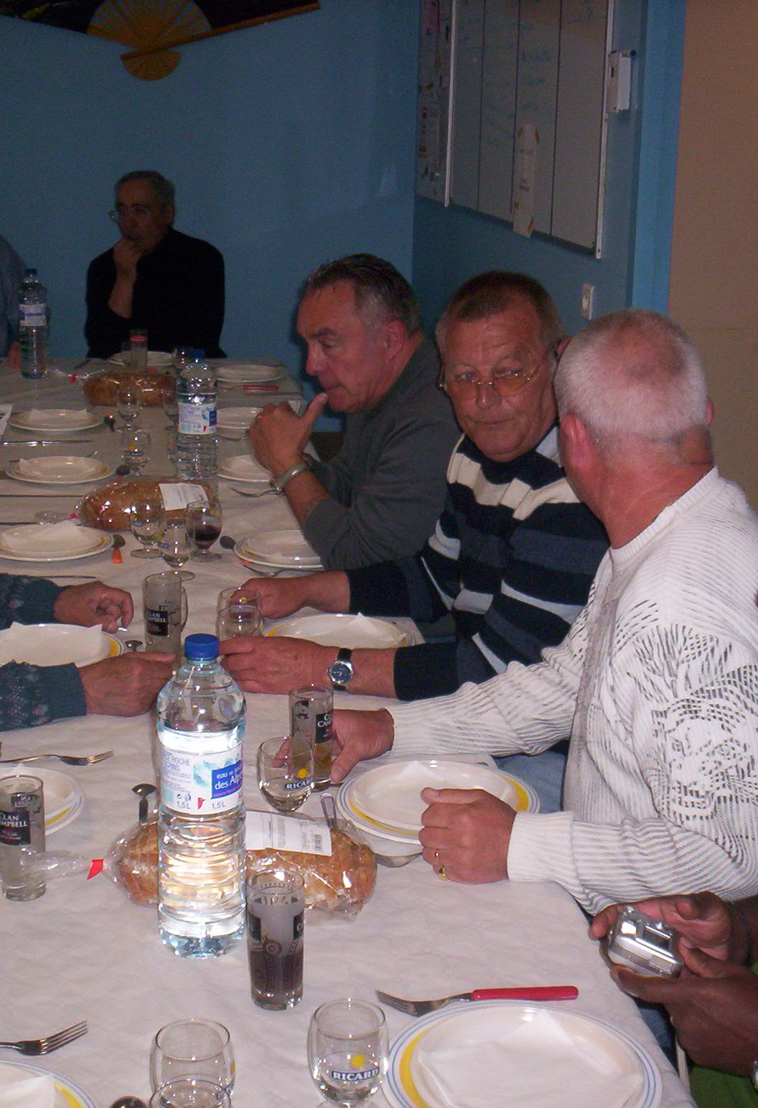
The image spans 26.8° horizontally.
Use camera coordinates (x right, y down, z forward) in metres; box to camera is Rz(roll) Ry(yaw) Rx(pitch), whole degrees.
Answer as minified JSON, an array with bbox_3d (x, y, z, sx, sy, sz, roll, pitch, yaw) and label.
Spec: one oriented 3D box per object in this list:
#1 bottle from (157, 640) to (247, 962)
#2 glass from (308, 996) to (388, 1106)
[{"bbox_3d":[-0.179,0.243,1.608,0.087,0.324,0.087,1,16,0],"label":"bottle"},{"bbox_3d":[-0.026,0.436,1.342,0.066,0.102,0.066,1,16,0],"label":"glass"}]

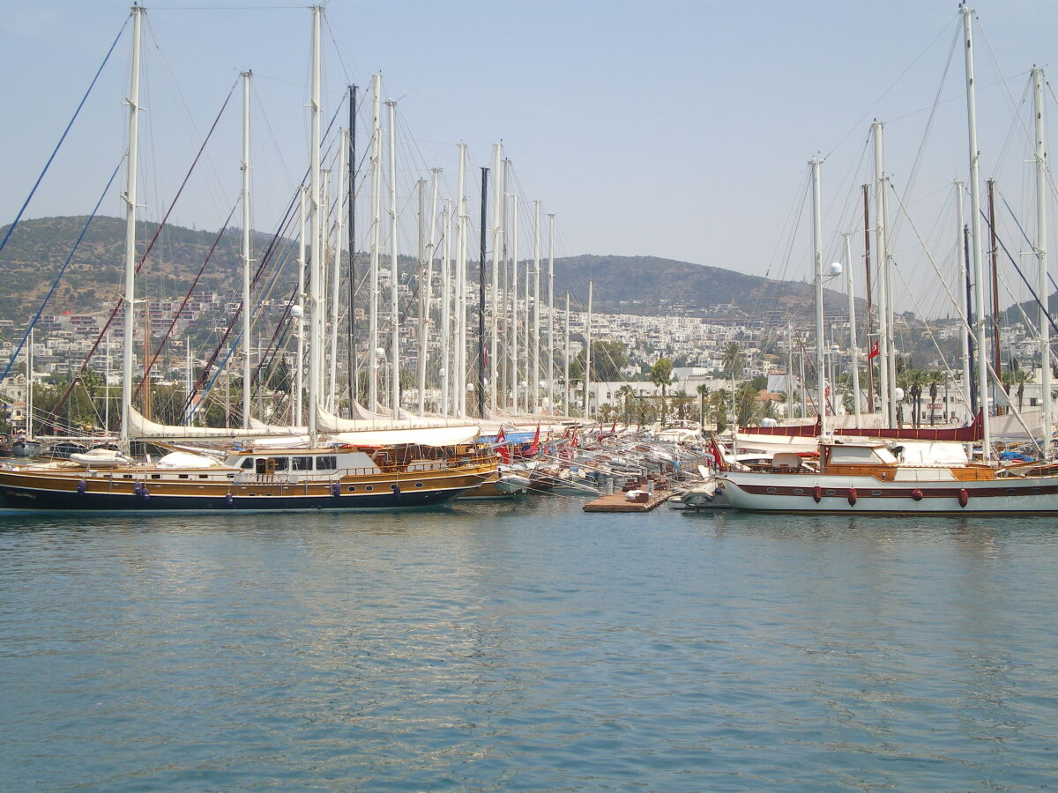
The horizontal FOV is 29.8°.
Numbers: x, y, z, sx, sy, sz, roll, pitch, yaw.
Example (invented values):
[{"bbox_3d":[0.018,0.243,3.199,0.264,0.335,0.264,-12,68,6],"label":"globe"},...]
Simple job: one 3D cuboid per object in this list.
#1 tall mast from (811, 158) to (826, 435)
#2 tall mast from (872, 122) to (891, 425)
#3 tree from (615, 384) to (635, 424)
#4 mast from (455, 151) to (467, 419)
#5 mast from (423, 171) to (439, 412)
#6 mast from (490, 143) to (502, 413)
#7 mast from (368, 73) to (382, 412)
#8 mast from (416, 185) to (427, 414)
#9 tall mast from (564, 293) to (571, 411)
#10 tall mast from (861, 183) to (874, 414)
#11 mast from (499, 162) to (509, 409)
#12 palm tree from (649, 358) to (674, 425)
[{"bbox_3d":[16.146,-4.491,110.000,0.360,17.434,0.360,-2,0,0],"label":"tall mast"},{"bbox_3d":[25.441,-7.684,143.000,0.500,24.170,0.500,-1,0,0],"label":"tall mast"},{"bbox_3d":[16.036,1.757,330.000,3.200,7.469,3.200,0,0,0],"label":"tree"},{"bbox_3d":[-5.539,-8.099,158.000,0.360,23.986,0.360,1,0,0],"label":"mast"},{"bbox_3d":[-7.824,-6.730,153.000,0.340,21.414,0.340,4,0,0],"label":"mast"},{"bbox_3d":[-2.937,-8.900,174.000,0.460,26.600,0.460,1,0,0],"label":"mast"},{"bbox_3d":[-13.558,-11.951,174.000,0.500,32.710,0.500,1,0,0],"label":"mast"},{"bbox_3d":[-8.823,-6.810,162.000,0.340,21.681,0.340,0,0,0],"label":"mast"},{"bbox_3d":[4.257,-3.634,220.000,0.330,16.070,0.330,1,0,0],"label":"tall mast"},{"bbox_3d":[23.937,-5.515,140.000,0.320,18.736,0.320,-1,0,0],"label":"tall mast"},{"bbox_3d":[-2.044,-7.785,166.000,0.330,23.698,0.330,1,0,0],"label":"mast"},{"bbox_3d":[23.377,-0.378,350.000,4.300,12.757,4.300,0,0,0],"label":"palm tree"}]

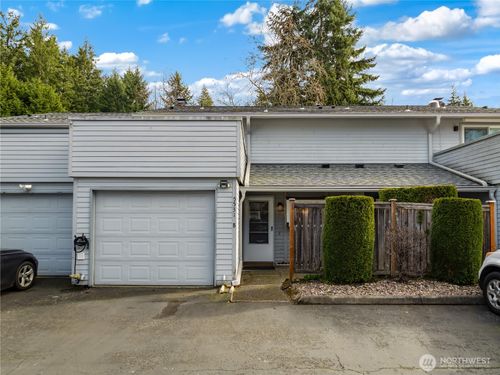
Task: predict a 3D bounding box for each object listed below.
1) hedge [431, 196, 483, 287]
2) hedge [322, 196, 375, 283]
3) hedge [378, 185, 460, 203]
[{"bbox_3d":[4.590,1.150,8.330,0.960,1.860,0.930,0,-3,0],"label":"hedge"},{"bbox_3d":[2.210,1.150,8.370,1.050,1.870,0.980,0,-3,0],"label":"hedge"},{"bbox_3d":[4.280,1.100,9.650,1.800,2.200,0.920,0,-3,0],"label":"hedge"}]

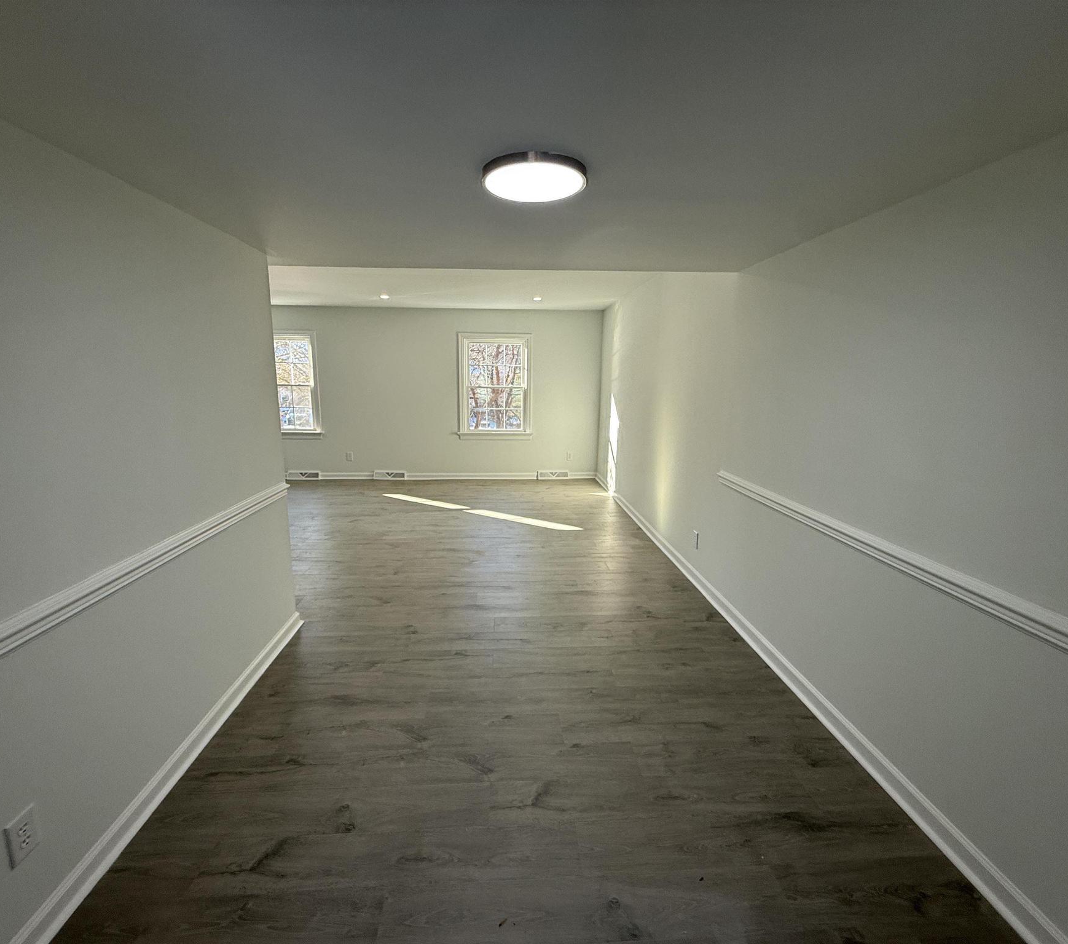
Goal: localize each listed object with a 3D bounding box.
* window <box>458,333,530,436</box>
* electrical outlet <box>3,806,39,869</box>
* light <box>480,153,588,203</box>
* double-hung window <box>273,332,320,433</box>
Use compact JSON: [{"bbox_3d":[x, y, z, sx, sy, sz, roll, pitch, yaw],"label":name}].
[{"bbox_3d":[-0.558,-1.249,7.407,1.043,1.485,0.120,0,11,-4],"label":"window"},{"bbox_3d":[-1.352,0.967,1.352,0.008,0.120,0.078,0,11,-4],"label":"electrical outlet"},{"bbox_3d":[0.002,-0.946,1.646,0.342,0.031,0.342,0,11,-4],"label":"light"},{"bbox_3d":[-3.569,-1.231,7.206,1.043,1.485,0.120,0,11,-4],"label":"double-hung window"}]

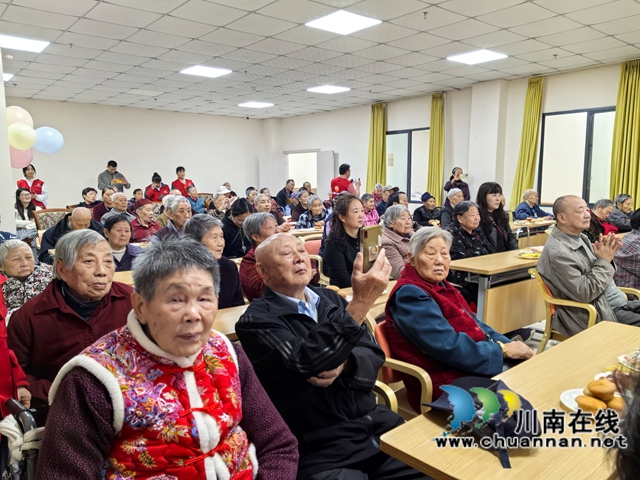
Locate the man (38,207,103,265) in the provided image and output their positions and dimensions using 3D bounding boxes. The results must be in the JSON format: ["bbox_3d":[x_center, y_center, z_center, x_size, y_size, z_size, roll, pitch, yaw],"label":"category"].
[{"bbox_3d":[-2.227,0.248,4.561,0.600,1.100,0.750,-6,9,-39],"label":"man"}]

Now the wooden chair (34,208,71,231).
[{"bbox_3d":[-2.773,0.185,5.522,0.560,1.033,0.600,-6,9,-39],"label":"wooden chair"}]

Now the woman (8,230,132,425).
[{"bbox_3d":[-0.720,0.577,1.560,0.500,1.200,0.720,-6,9,-39],"label":"woman"}]

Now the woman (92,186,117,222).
[{"bbox_3d":[-2.600,-0.003,6.350,0.500,1.220,0.720,-6,9,-39],"label":"woman"}]

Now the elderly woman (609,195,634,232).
[{"bbox_3d":[3.626,0.047,5.828,0.500,1.147,0.680,-6,9,-39],"label":"elderly woman"}]

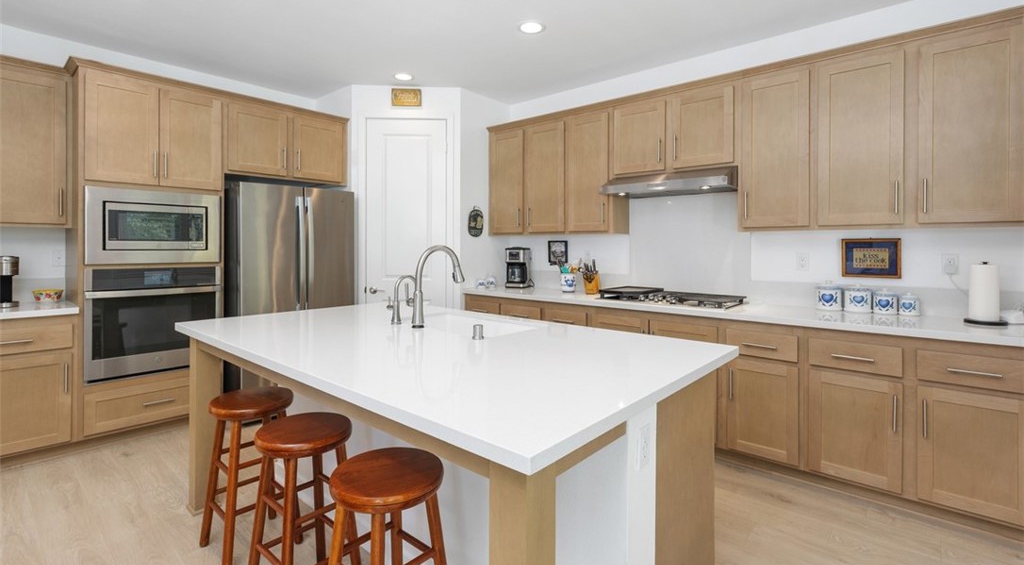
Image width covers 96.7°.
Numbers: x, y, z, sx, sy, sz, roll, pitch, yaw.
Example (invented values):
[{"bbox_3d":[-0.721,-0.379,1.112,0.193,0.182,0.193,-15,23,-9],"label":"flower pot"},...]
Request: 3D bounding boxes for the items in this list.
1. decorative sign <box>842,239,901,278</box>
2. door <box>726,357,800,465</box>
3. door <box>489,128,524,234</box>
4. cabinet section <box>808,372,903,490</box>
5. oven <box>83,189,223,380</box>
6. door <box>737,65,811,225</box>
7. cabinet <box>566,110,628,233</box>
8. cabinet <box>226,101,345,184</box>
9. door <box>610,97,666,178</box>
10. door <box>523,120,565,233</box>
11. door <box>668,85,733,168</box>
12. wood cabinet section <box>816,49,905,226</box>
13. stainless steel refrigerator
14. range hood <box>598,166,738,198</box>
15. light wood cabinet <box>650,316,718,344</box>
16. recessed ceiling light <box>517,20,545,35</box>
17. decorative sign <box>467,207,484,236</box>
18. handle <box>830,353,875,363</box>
[{"bbox_3d":[2.267,-0.151,2.876,0.293,0.243,0.022,3,4,41],"label":"decorative sign"},{"bbox_3d":[1.386,0.703,2.519,0.352,0.525,0.023,2,4,40],"label":"door"},{"bbox_3d":[-0.043,-0.960,4.404,0.417,0.974,0.030,3,4,41],"label":"door"},{"bbox_3d":[1.728,0.739,2.302,0.376,0.536,0.028,2,3,40],"label":"cabinet section"},{"bbox_3d":[-2.652,-0.014,3.352,0.605,1.272,0.760,3,4,42],"label":"oven"},{"bbox_3d":[1.702,-0.839,2.945,0.386,0.970,0.030,3,4,41],"label":"door"},{"bbox_3d":[0.706,-0.878,3.735,0.433,0.972,0.330,2,3,40],"label":"cabinet"},{"bbox_3d":[-2.030,-1.163,3.994,0.420,0.526,0.945,3,4,41],"label":"cabinet"},{"bbox_3d":[0.932,-1.052,3.338,0.396,0.491,0.028,2,3,40],"label":"door"},{"bbox_3d":[0.285,-0.886,3.886,0.390,0.913,0.028,2,3,40],"label":"door"},{"bbox_3d":[1.349,-1.084,3.240,0.438,0.517,0.030,3,4,41],"label":"door"},{"bbox_3d":[1.906,-0.769,2.499,0.374,0.909,0.023,2,4,40],"label":"wood cabinet section"},{"bbox_3d":[-1.972,0.102,3.951,0.826,1.770,0.908,3,4,42],"label":"stainless steel refrigerator"},{"bbox_3d":[1.143,-0.705,3.255,0.915,0.131,0.508,2,4,40],"label":"range hood"},{"bbox_3d":[1.246,0.594,3.080,0.452,0.780,0.580,2,3,40],"label":"light wood cabinet"},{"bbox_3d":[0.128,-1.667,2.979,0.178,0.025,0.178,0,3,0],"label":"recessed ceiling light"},{"bbox_3d":[-0.337,-0.581,4.407,0.015,0.291,0.213,3,4,41],"label":"decorative sign"},{"bbox_3d":[1.672,0.370,2.235,0.169,0.013,0.033,2,4,40],"label":"handle"}]

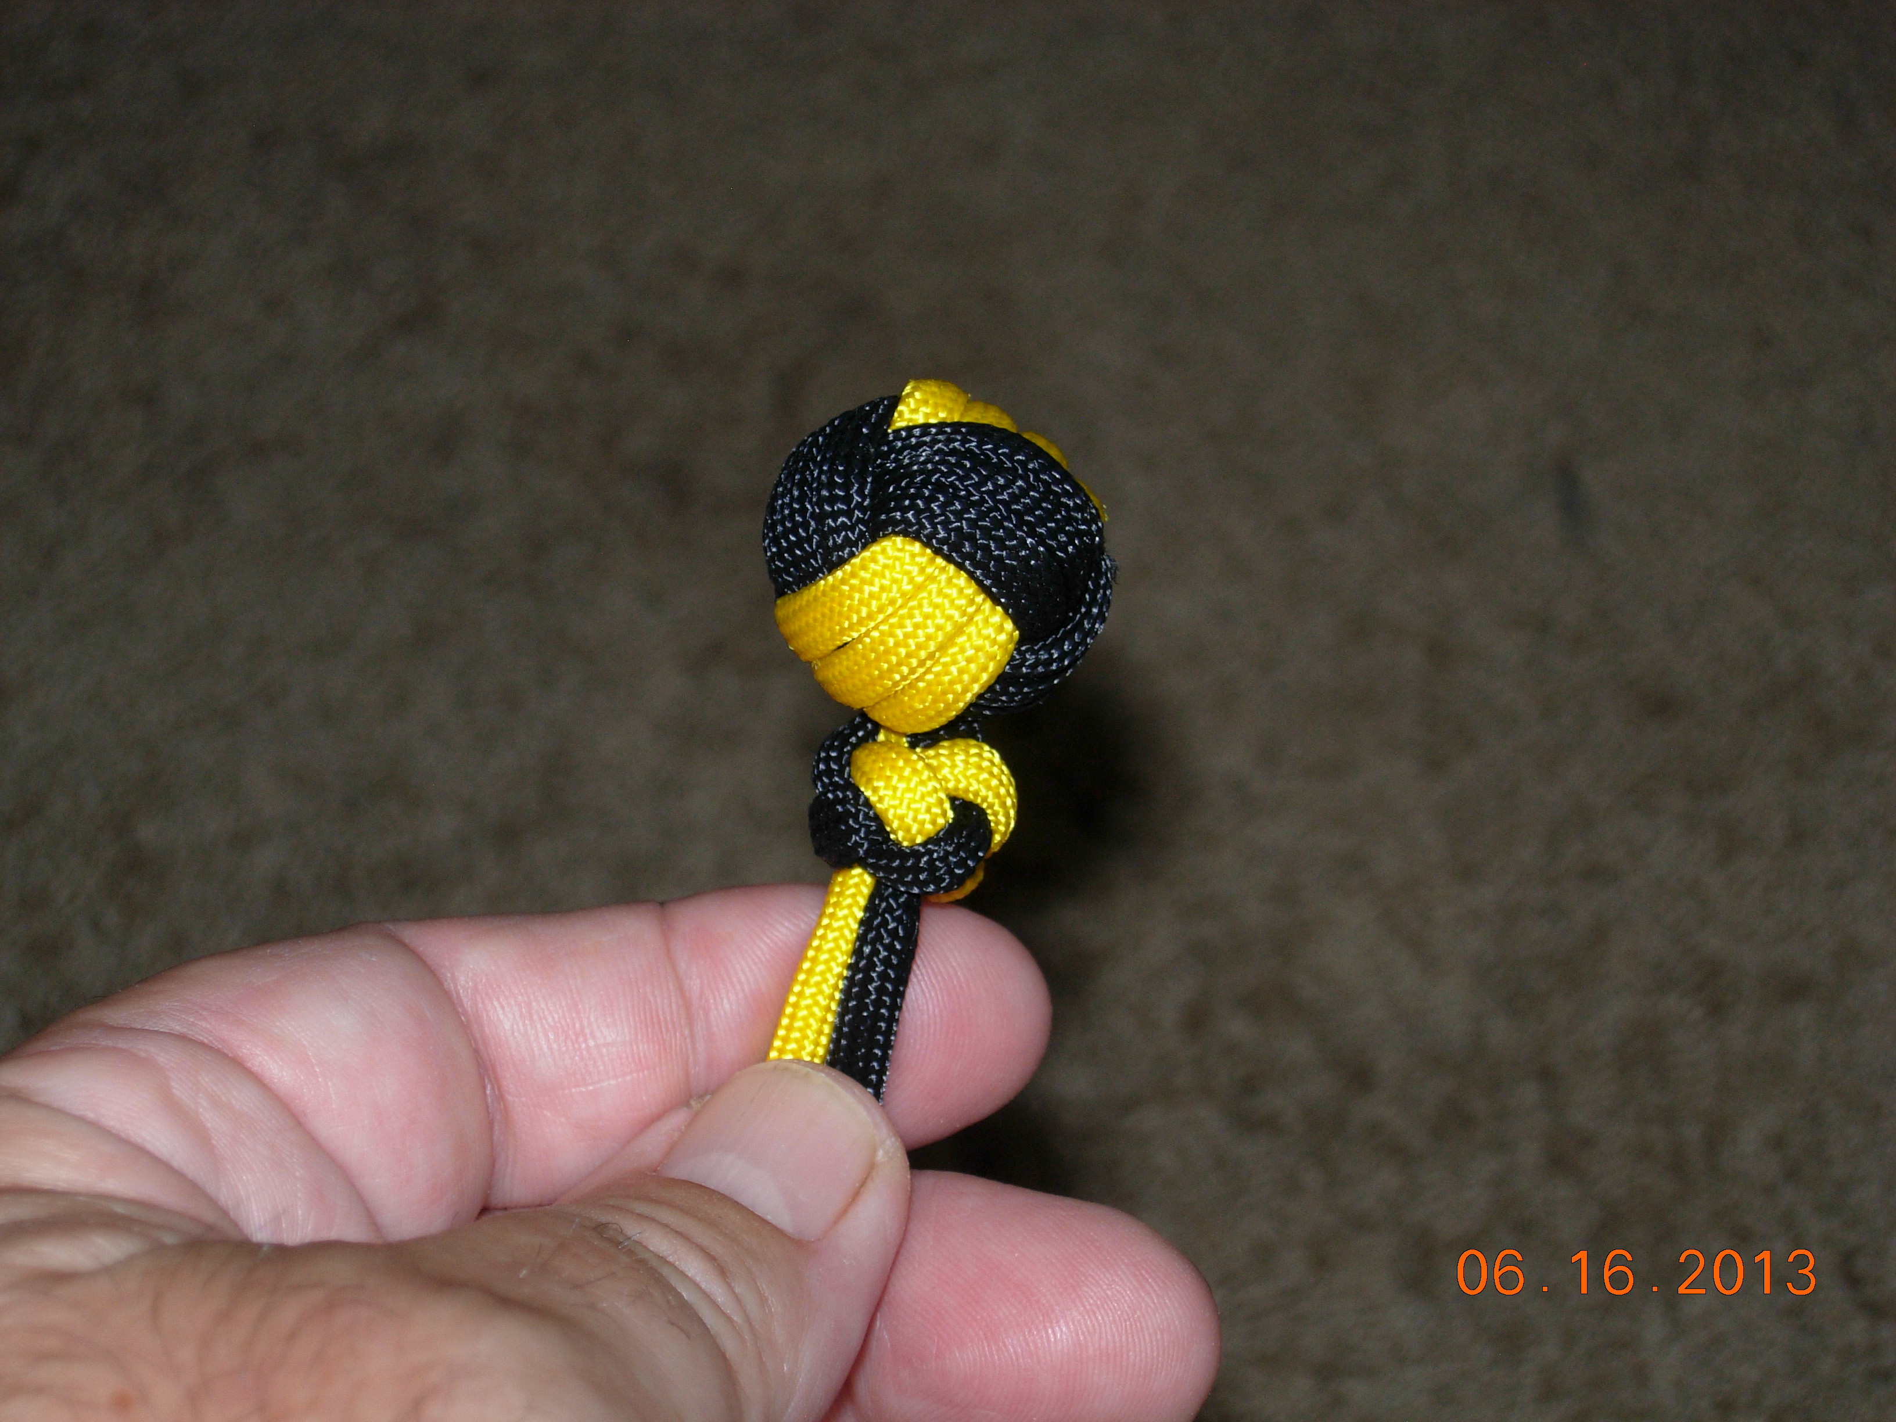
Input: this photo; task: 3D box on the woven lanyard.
[{"bbox_3d":[-0.003,0.003,0.357,0.026,0.025,0.057,8,97,0],"label":"woven lanyard"}]

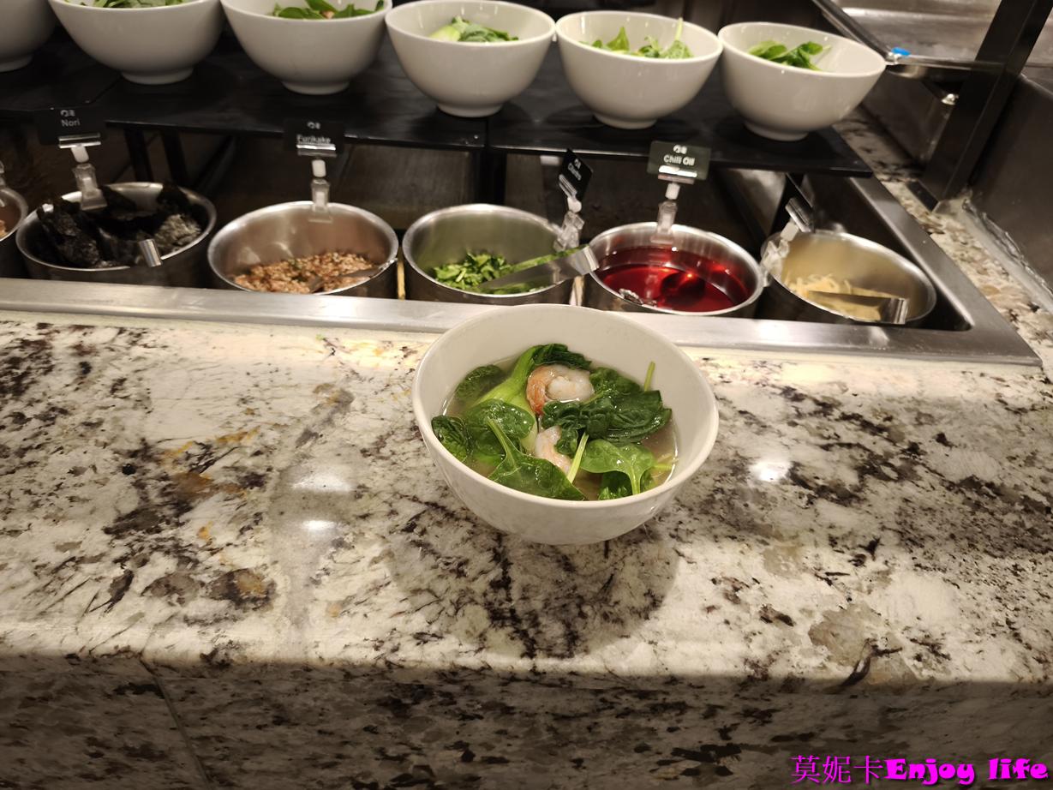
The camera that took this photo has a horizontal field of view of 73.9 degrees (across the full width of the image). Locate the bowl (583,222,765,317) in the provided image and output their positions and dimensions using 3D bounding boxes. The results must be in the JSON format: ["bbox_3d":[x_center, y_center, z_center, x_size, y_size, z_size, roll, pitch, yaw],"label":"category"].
[{"bbox_3d":[0.129,-0.075,0.670,0.154,0.115,0.154,4,42,-3],"label":"bowl"}]

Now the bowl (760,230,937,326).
[{"bbox_3d":[0.294,-0.070,0.686,0.154,0.115,0.154,2,42,-5],"label":"bowl"}]

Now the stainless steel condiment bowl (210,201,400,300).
[{"bbox_3d":[-0.195,-0.087,0.641,0.154,0.115,0.154,2,42,-5],"label":"stainless steel condiment bowl"}]

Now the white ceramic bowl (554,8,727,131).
[{"bbox_3d":[0.106,-0.321,0.707,0.160,0.080,0.160,4,42,-3],"label":"white ceramic bowl"}]

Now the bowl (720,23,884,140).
[{"bbox_3d":[0.267,-0.313,0.716,0.160,0.080,0.160,4,42,-3],"label":"bowl"}]

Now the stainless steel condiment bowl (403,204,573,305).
[{"bbox_3d":[-0.037,-0.091,0.665,0.154,0.115,0.154,2,42,-5],"label":"stainless steel condiment bowl"}]

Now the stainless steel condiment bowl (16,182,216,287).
[{"bbox_3d":[-0.353,-0.105,0.640,0.154,0.115,0.154,2,42,-5],"label":"stainless steel condiment bowl"}]

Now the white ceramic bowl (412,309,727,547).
[{"bbox_3d":[0.017,0.027,0.400,0.160,0.080,0.160,2,42,-5],"label":"white ceramic bowl"}]

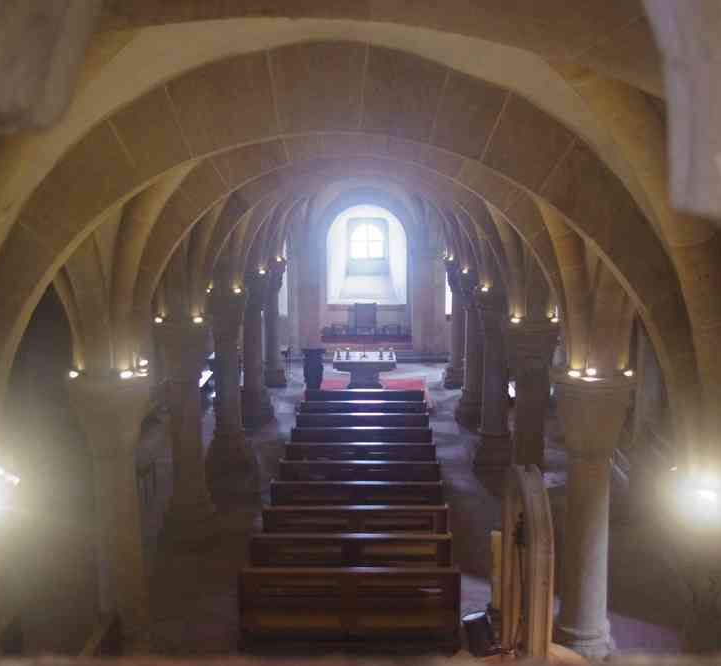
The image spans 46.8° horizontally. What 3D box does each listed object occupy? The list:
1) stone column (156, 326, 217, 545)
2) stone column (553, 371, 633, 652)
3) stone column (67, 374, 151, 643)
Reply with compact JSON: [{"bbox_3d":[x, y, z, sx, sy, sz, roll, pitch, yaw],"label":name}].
[{"bbox_3d":[-2.459,1.459,11.501,0.760,3.280,0.760,0,10,1],"label":"stone column"},{"bbox_3d":[2.269,1.996,8.247,0.750,3.280,0.750,0,10,1],"label":"stone column"},{"bbox_3d":[-2.344,1.968,8.449,0.790,3.279,0.790,0,10,1],"label":"stone column"}]

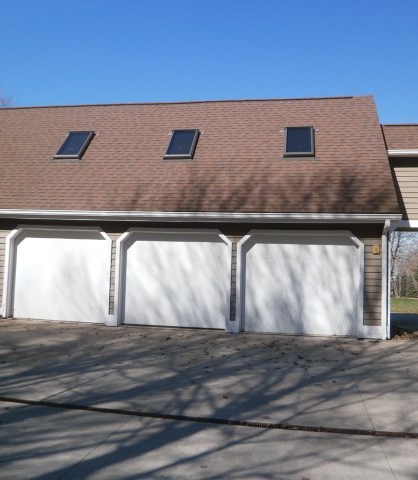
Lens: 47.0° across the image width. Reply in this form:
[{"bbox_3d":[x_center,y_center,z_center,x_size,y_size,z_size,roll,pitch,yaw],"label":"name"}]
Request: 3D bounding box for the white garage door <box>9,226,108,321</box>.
[{"bbox_3d":[-3.967,0.942,12.782,2.780,2.420,0.100,1,-3,11],"label":"white garage door"}]

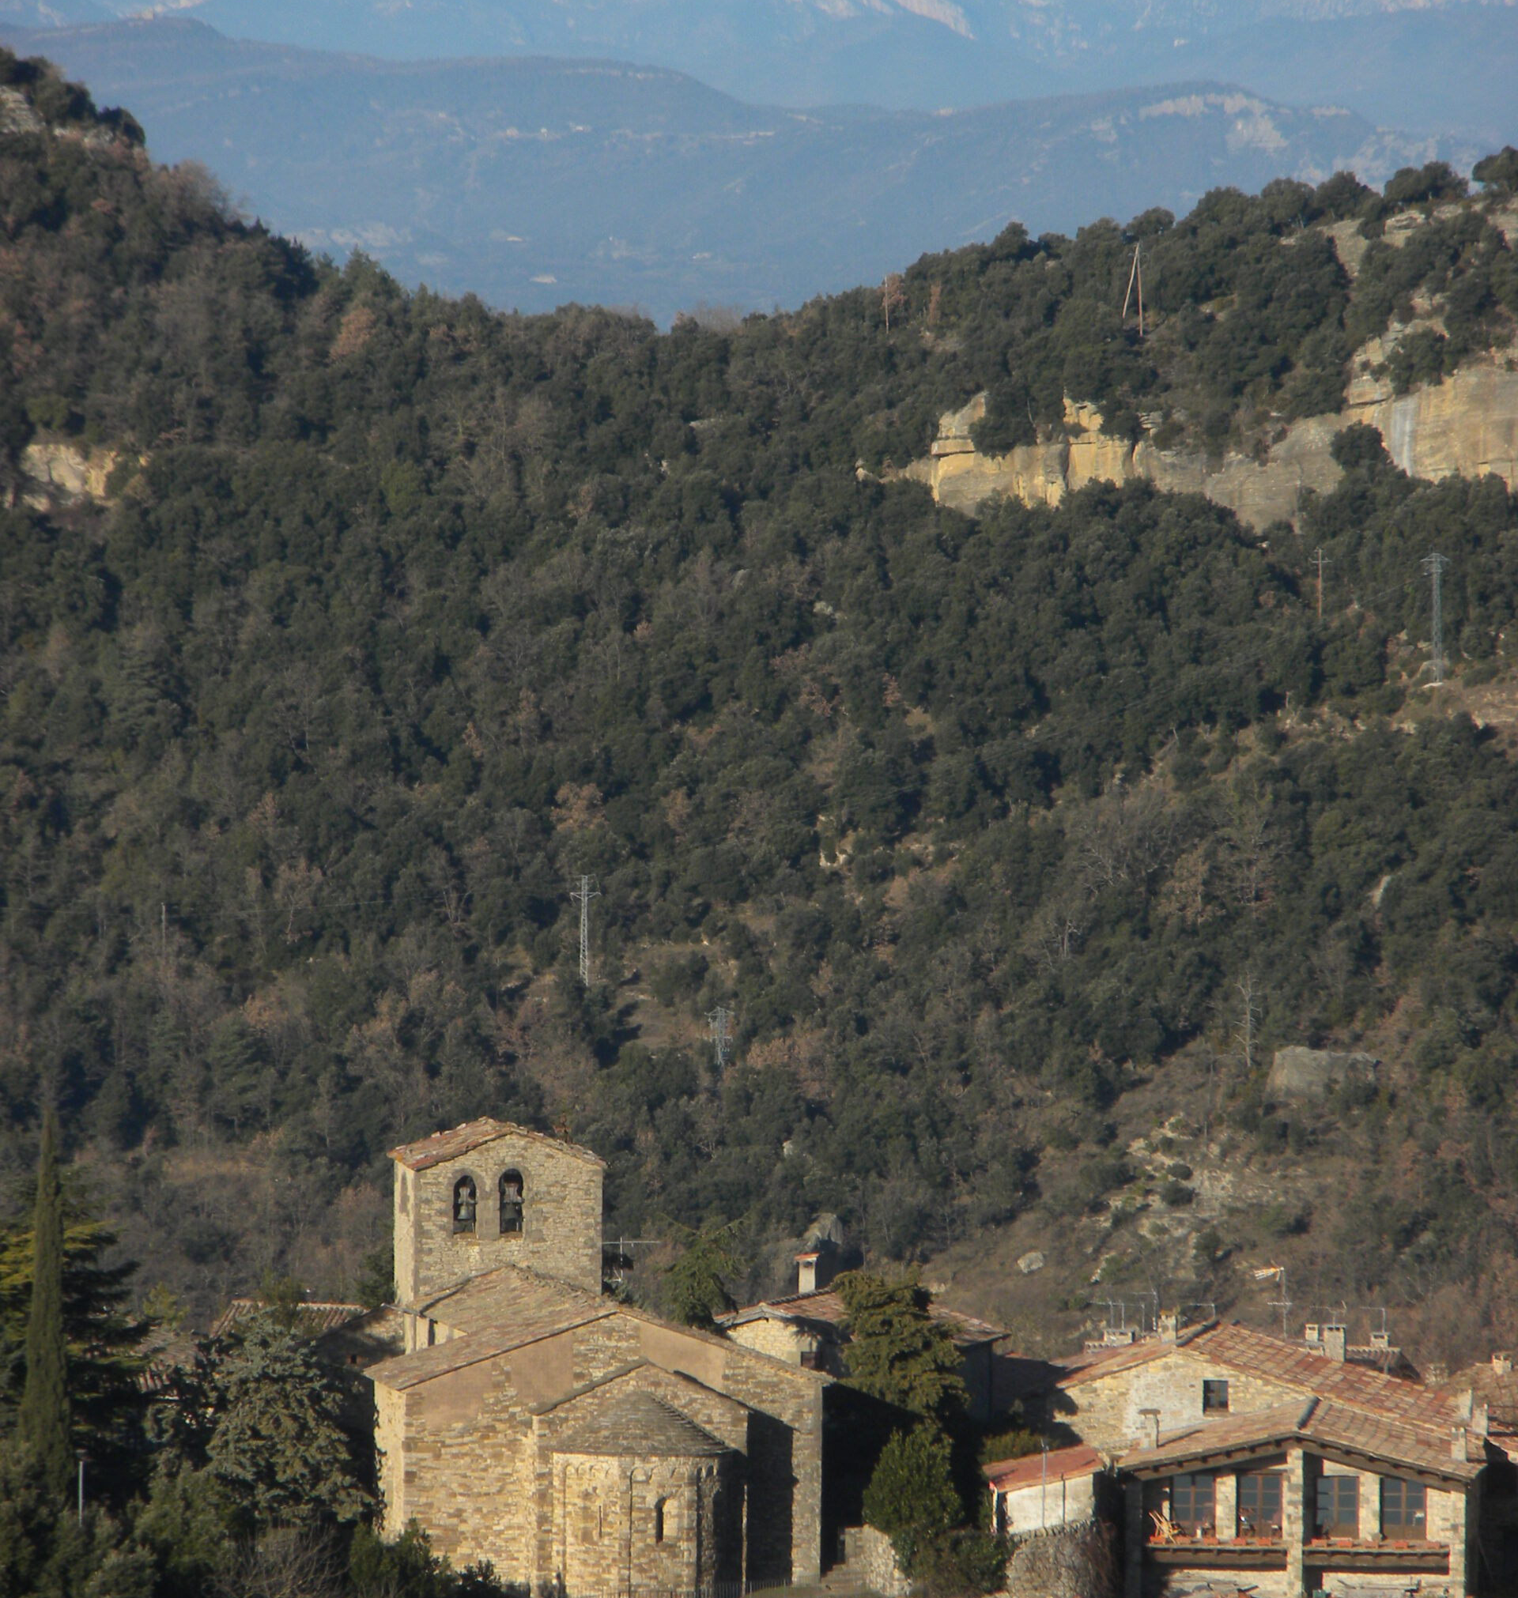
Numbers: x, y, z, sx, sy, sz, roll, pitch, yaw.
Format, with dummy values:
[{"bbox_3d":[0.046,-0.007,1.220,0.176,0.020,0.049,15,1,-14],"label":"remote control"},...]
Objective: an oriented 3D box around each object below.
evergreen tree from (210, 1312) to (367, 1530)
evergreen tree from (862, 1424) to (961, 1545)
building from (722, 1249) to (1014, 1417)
[{"bbox_3d":[-16.265,21.787,523.000,5.500,8.100,5.500,0,3,0],"label":"evergreen tree"},{"bbox_3d":[5.260,23.791,524.000,3.500,4.500,3.500,0,3,0],"label":"evergreen tree"},{"bbox_3d":[3.720,20.360,546.000,8.700,8.200,7.200,1,3,20],"label":"building"}]

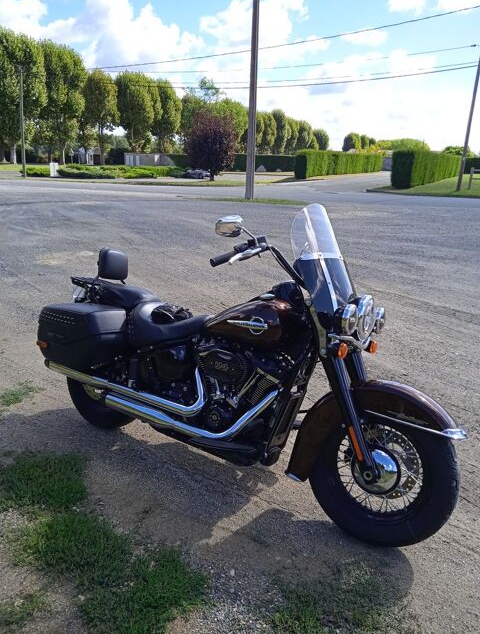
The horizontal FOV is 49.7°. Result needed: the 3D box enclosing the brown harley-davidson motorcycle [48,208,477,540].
[{"bbox_3d":[-0.075,0.128,2.430,2.370,1.350,0.920,12,20,31],"label":"brown harley-davidson motorcycle"}]

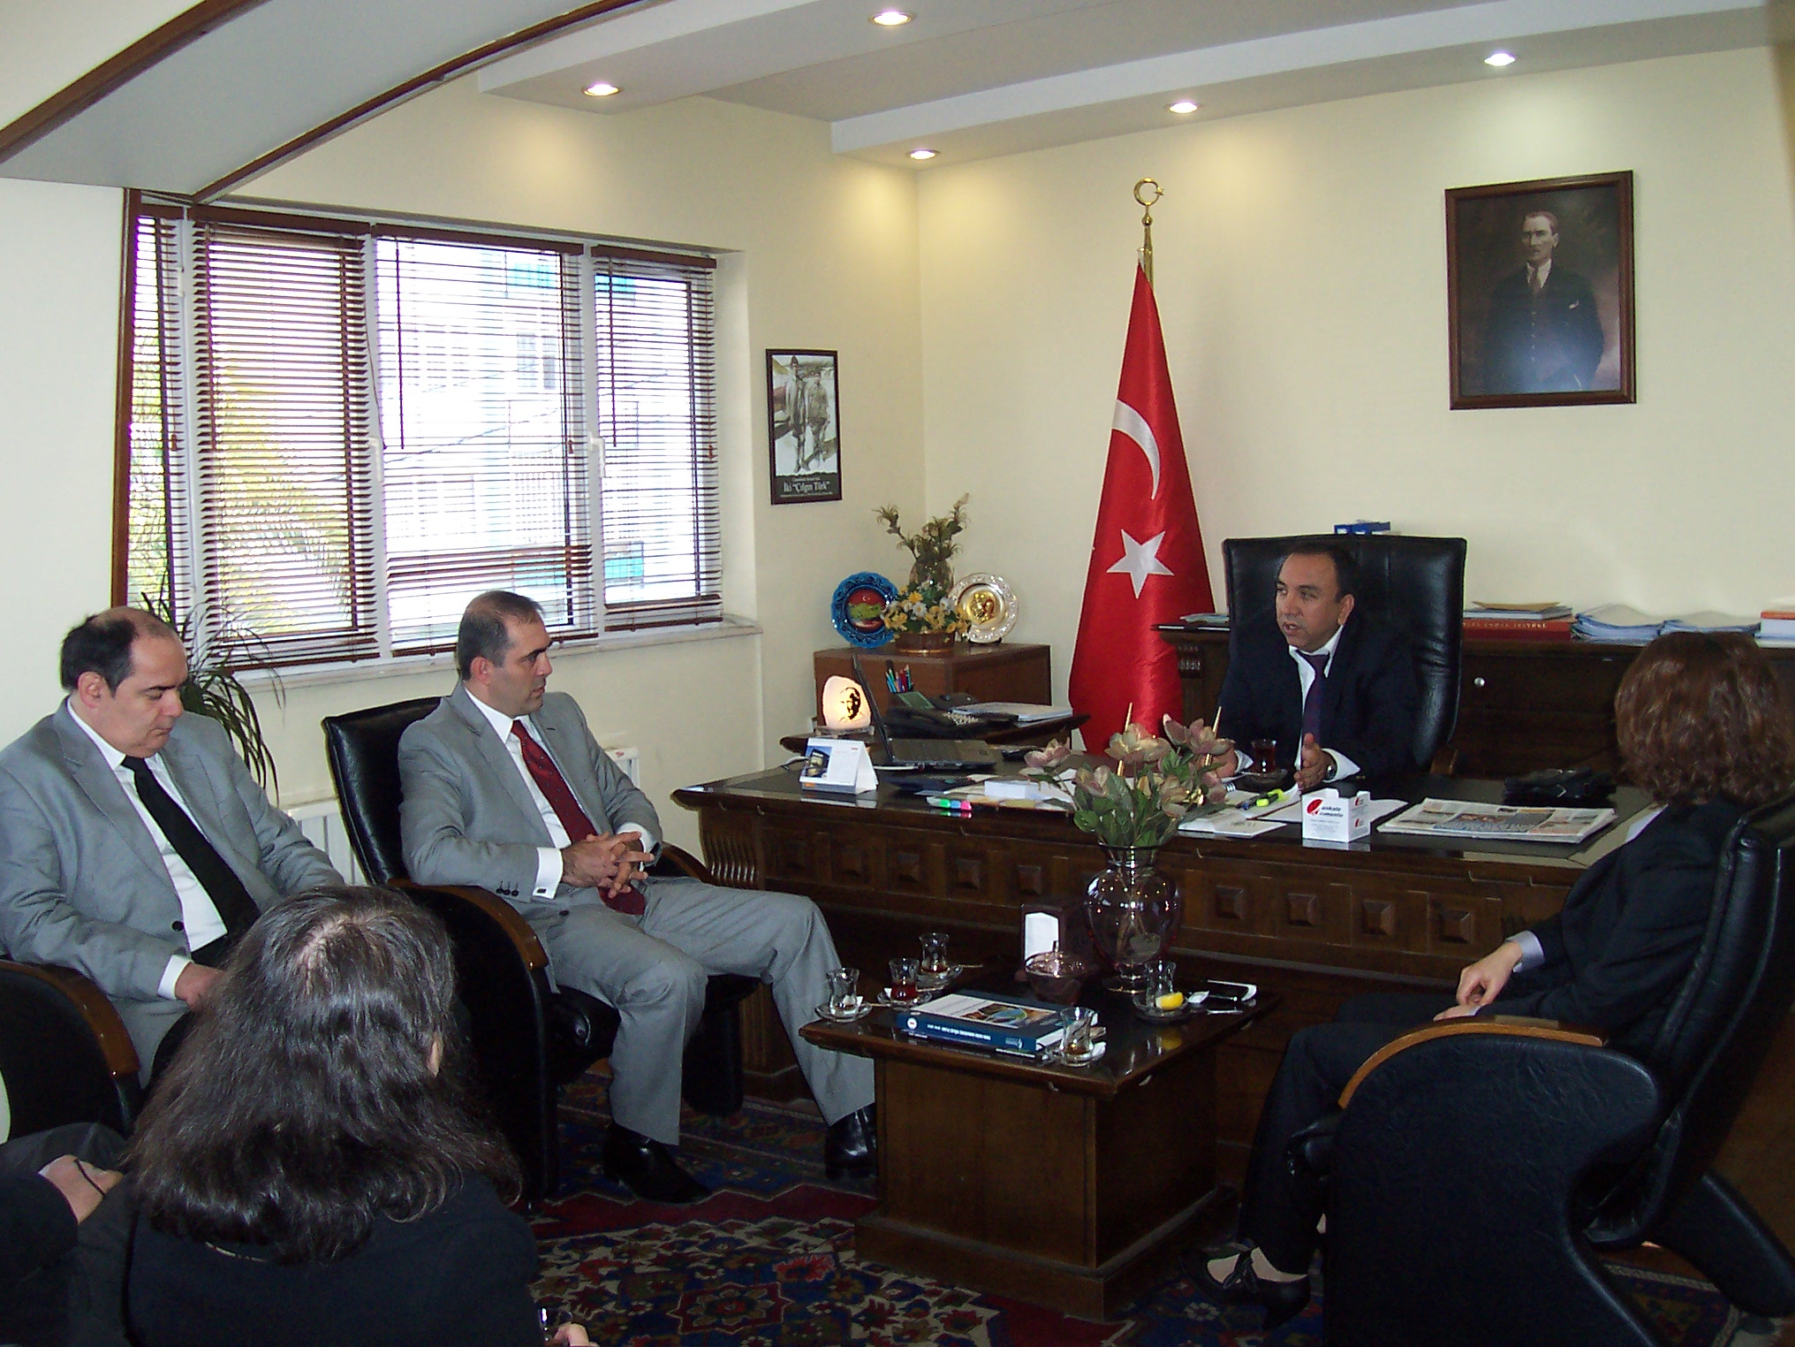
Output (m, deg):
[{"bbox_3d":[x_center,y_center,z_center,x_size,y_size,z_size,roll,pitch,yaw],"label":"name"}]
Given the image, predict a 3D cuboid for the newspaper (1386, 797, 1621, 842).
[{"bbox_3d":[1.171,0.287,3.740,0.378,0.017,0.335,2,6,33],"label":"newspaper"}]

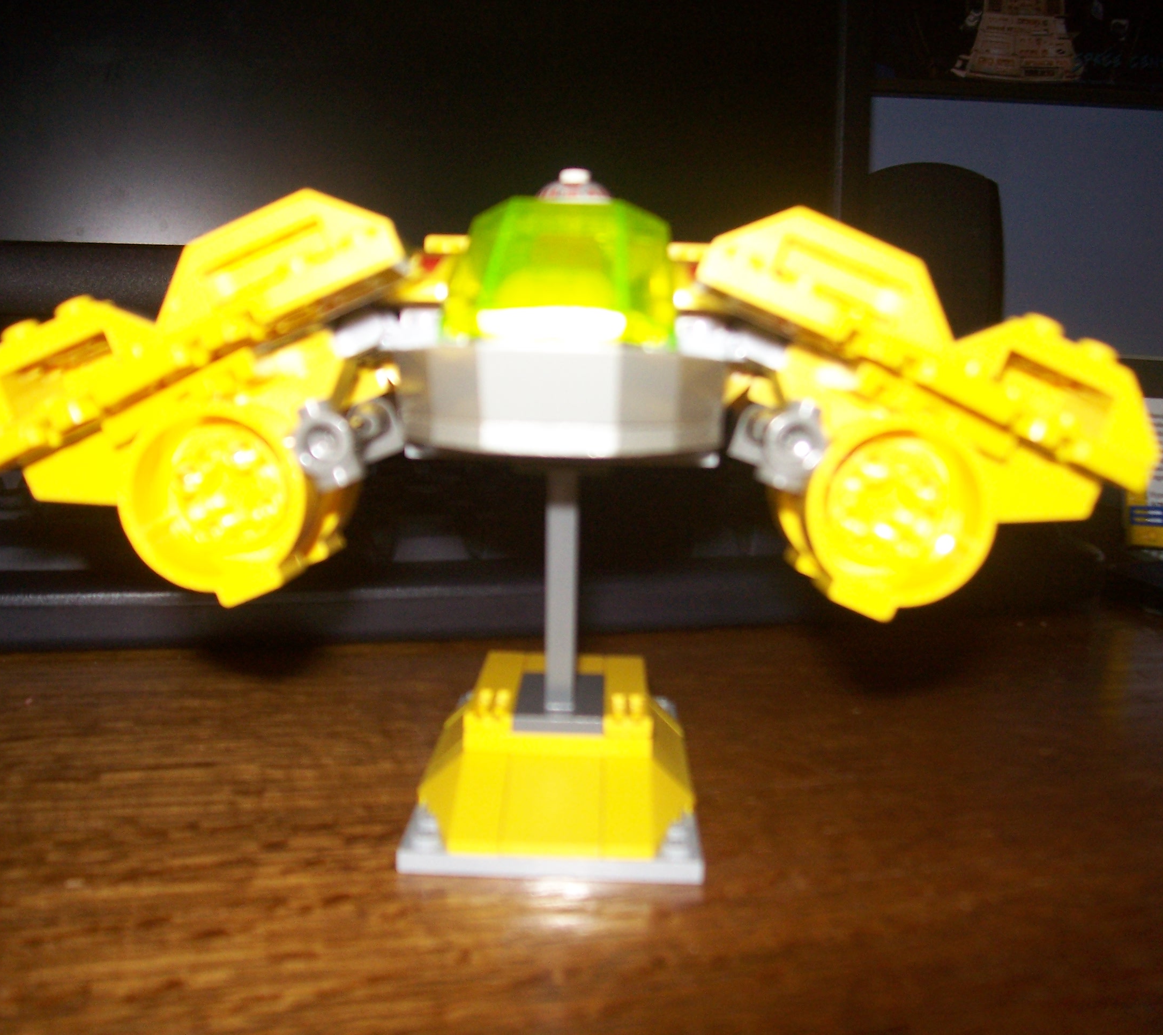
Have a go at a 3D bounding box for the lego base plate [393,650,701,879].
[{"bbox_3d":[-0.004,0.041,0.258,0.048,0.021,0.096,1,7,1],"label":"lego base plate"}]

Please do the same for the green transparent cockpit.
[{"bbox_3d":[-0.003,-0.038,0.206,0.033,0.024,0.056,1,7,1],"label":"green transparent cockpit"}]

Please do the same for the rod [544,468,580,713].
[{"bbox_3d":[-0.003,0.010,0.238,0.005,0.050,0.005,1,7,1],"label":"rod"}]

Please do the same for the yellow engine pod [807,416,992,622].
[{"bbox_3d":[0.043,-0.002,0.206,0.026,0.028,0.046,25,7,-2],"label":"yellow engine pod"}]

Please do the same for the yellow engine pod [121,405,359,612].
[{"bbox_3d":[-0.049,-0.004,0.207,0.026,0.028,0.046,-22,6,4],"label":"yellow engine pod"}]

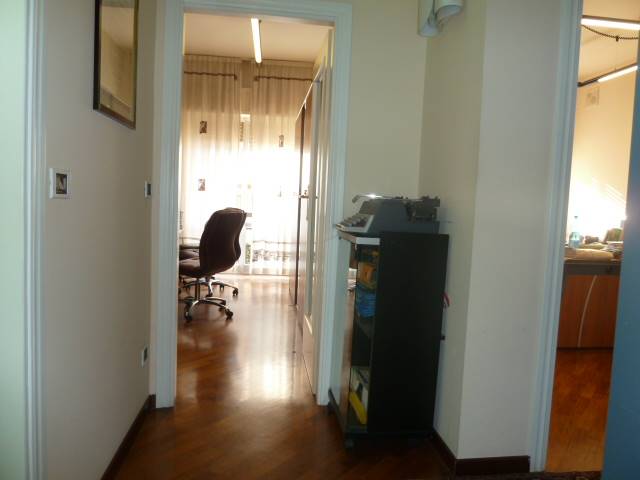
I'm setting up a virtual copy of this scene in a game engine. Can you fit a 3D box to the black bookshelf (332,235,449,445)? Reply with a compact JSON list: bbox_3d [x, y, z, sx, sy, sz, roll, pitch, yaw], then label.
[{"bbox_3d":[0.327,0.458,2.401,0.440,1.020,0.480,2,4,-8],"label":"black bookshelf"}]

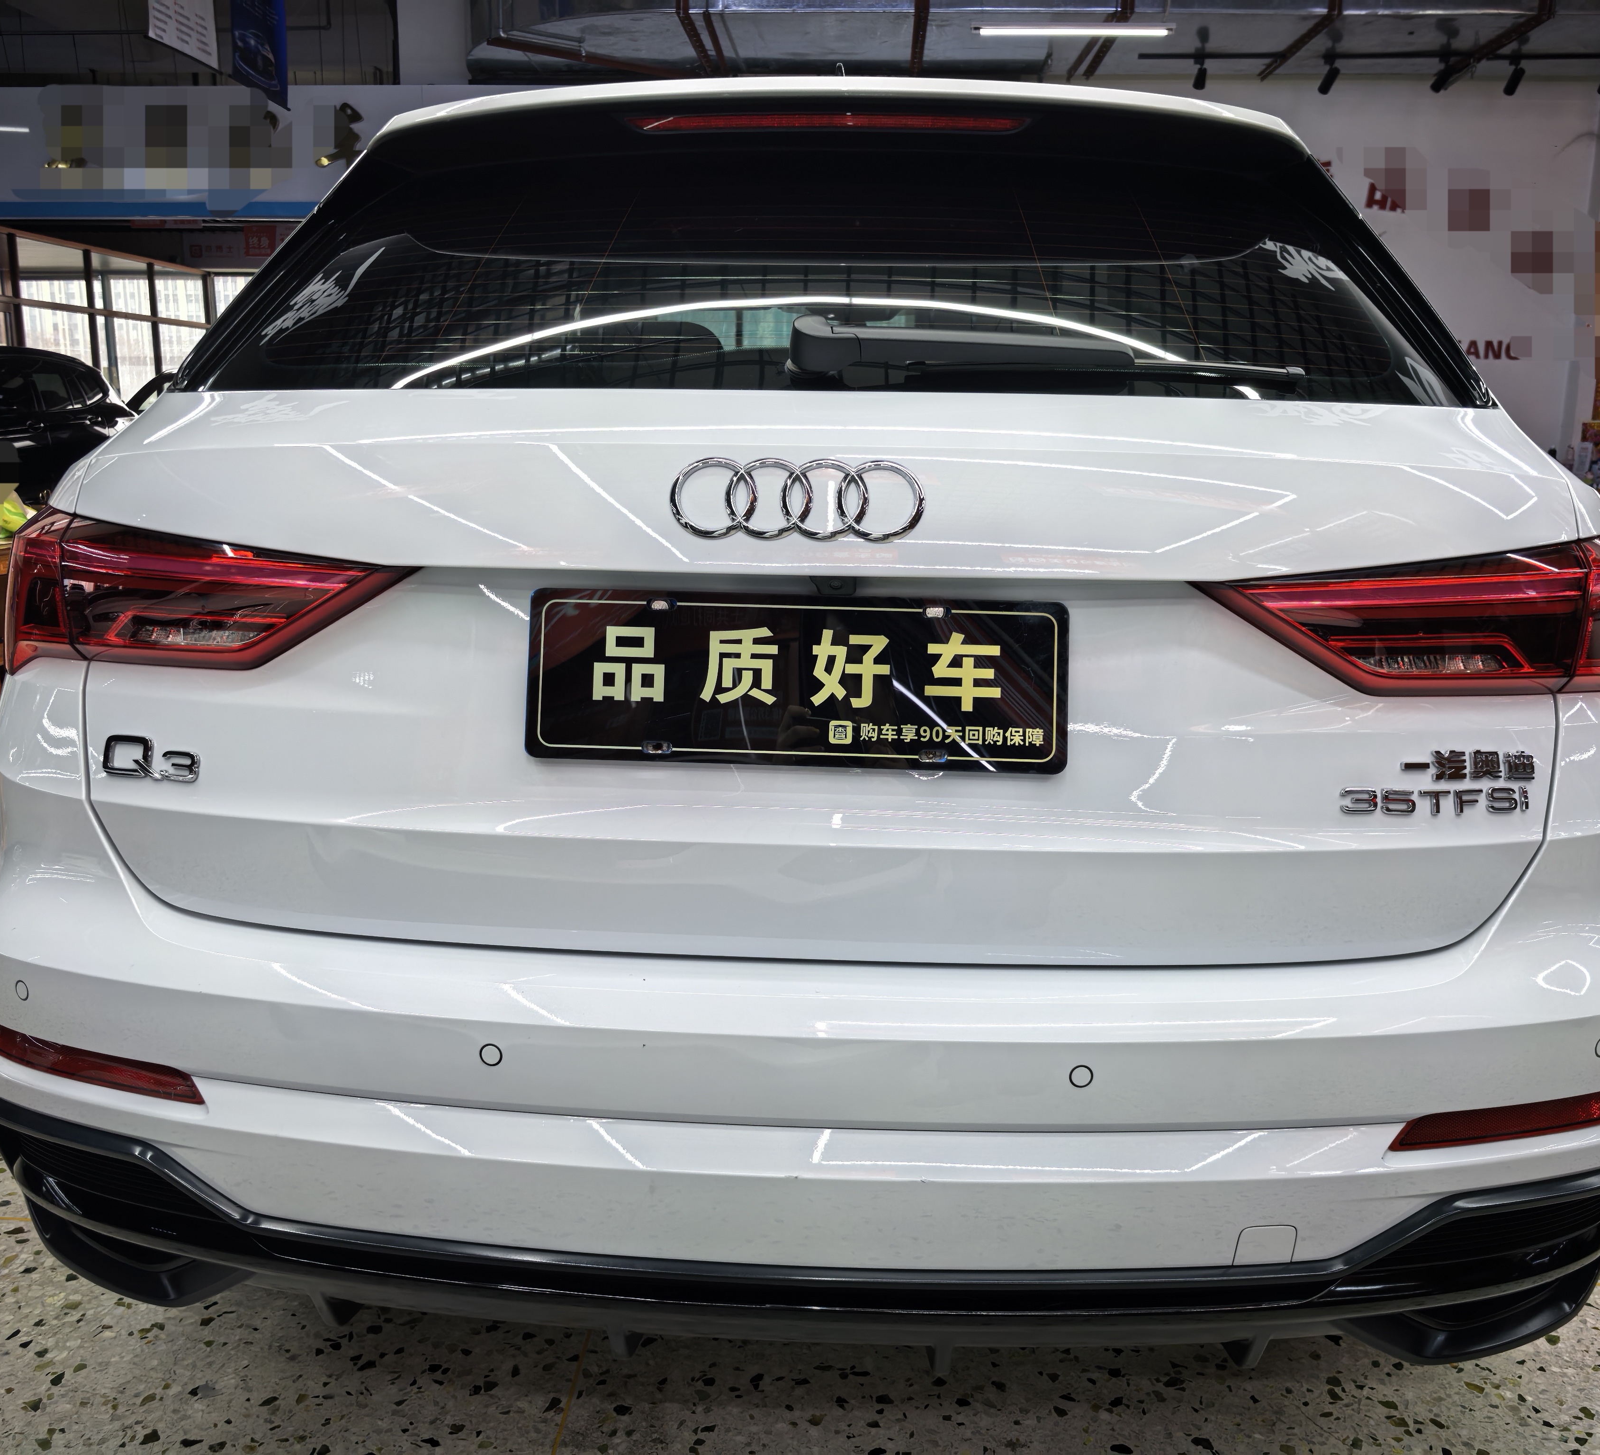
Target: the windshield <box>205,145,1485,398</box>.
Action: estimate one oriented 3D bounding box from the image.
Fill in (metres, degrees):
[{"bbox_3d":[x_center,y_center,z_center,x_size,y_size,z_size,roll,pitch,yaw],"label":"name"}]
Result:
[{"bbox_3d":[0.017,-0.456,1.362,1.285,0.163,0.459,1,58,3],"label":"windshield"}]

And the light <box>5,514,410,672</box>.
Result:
[{"bbox_3d":[-0.583,-0.128,1.319,0.495,0.177,0.296,1,13,3],"label":"light"}]

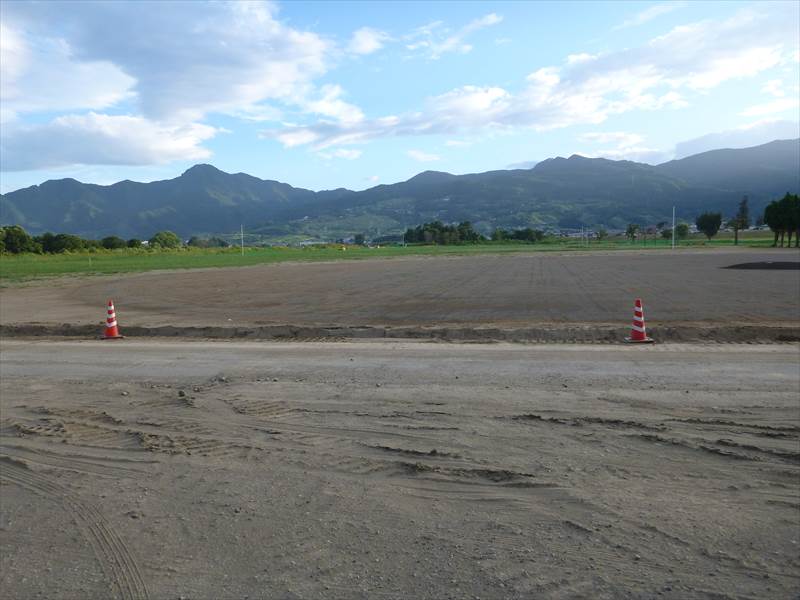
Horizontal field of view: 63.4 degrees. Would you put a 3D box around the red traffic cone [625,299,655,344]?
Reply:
[{"bbox_3d":[3.953,0.329,10.689,0.385,0.700,0.385,-2,5,8],"label":"red traffic cone"}]

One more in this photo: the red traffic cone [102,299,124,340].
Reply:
[{"bbox_3d":[-5.230,0.332,11.718,0.385,0.700,0.385,-3,6,-27],"label":"red traffic cone"}]

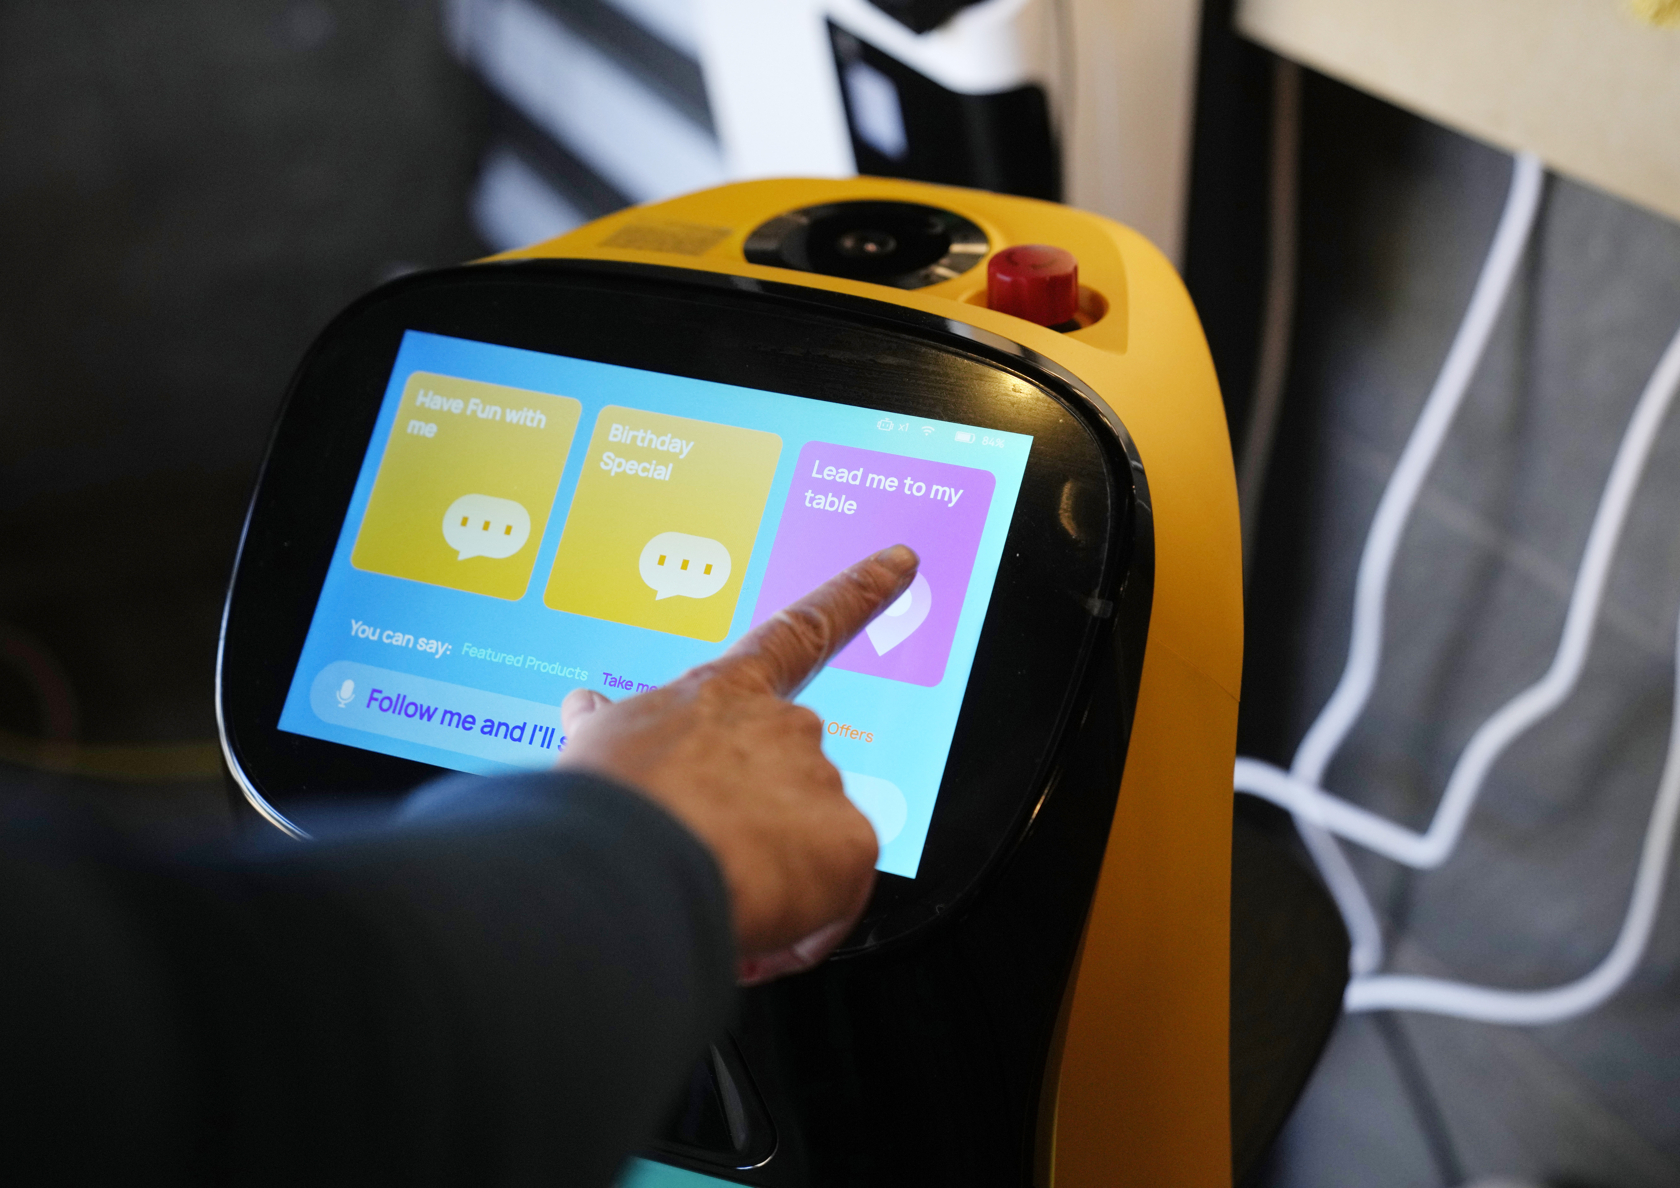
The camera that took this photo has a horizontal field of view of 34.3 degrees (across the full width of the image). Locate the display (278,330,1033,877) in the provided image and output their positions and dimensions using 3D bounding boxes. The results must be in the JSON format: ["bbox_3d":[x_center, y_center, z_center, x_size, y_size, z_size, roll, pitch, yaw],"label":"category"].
[{"bbox_3d":[-0.058,-0.001,0.835,0.217,0.136,0.011,11,-12,21],"label":"display"}]

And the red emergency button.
[{"bbox_3d":[0.063,-0.100,0.884,0.029,0.018,0.029,-1,30,1],"label":"red emergency button"}]

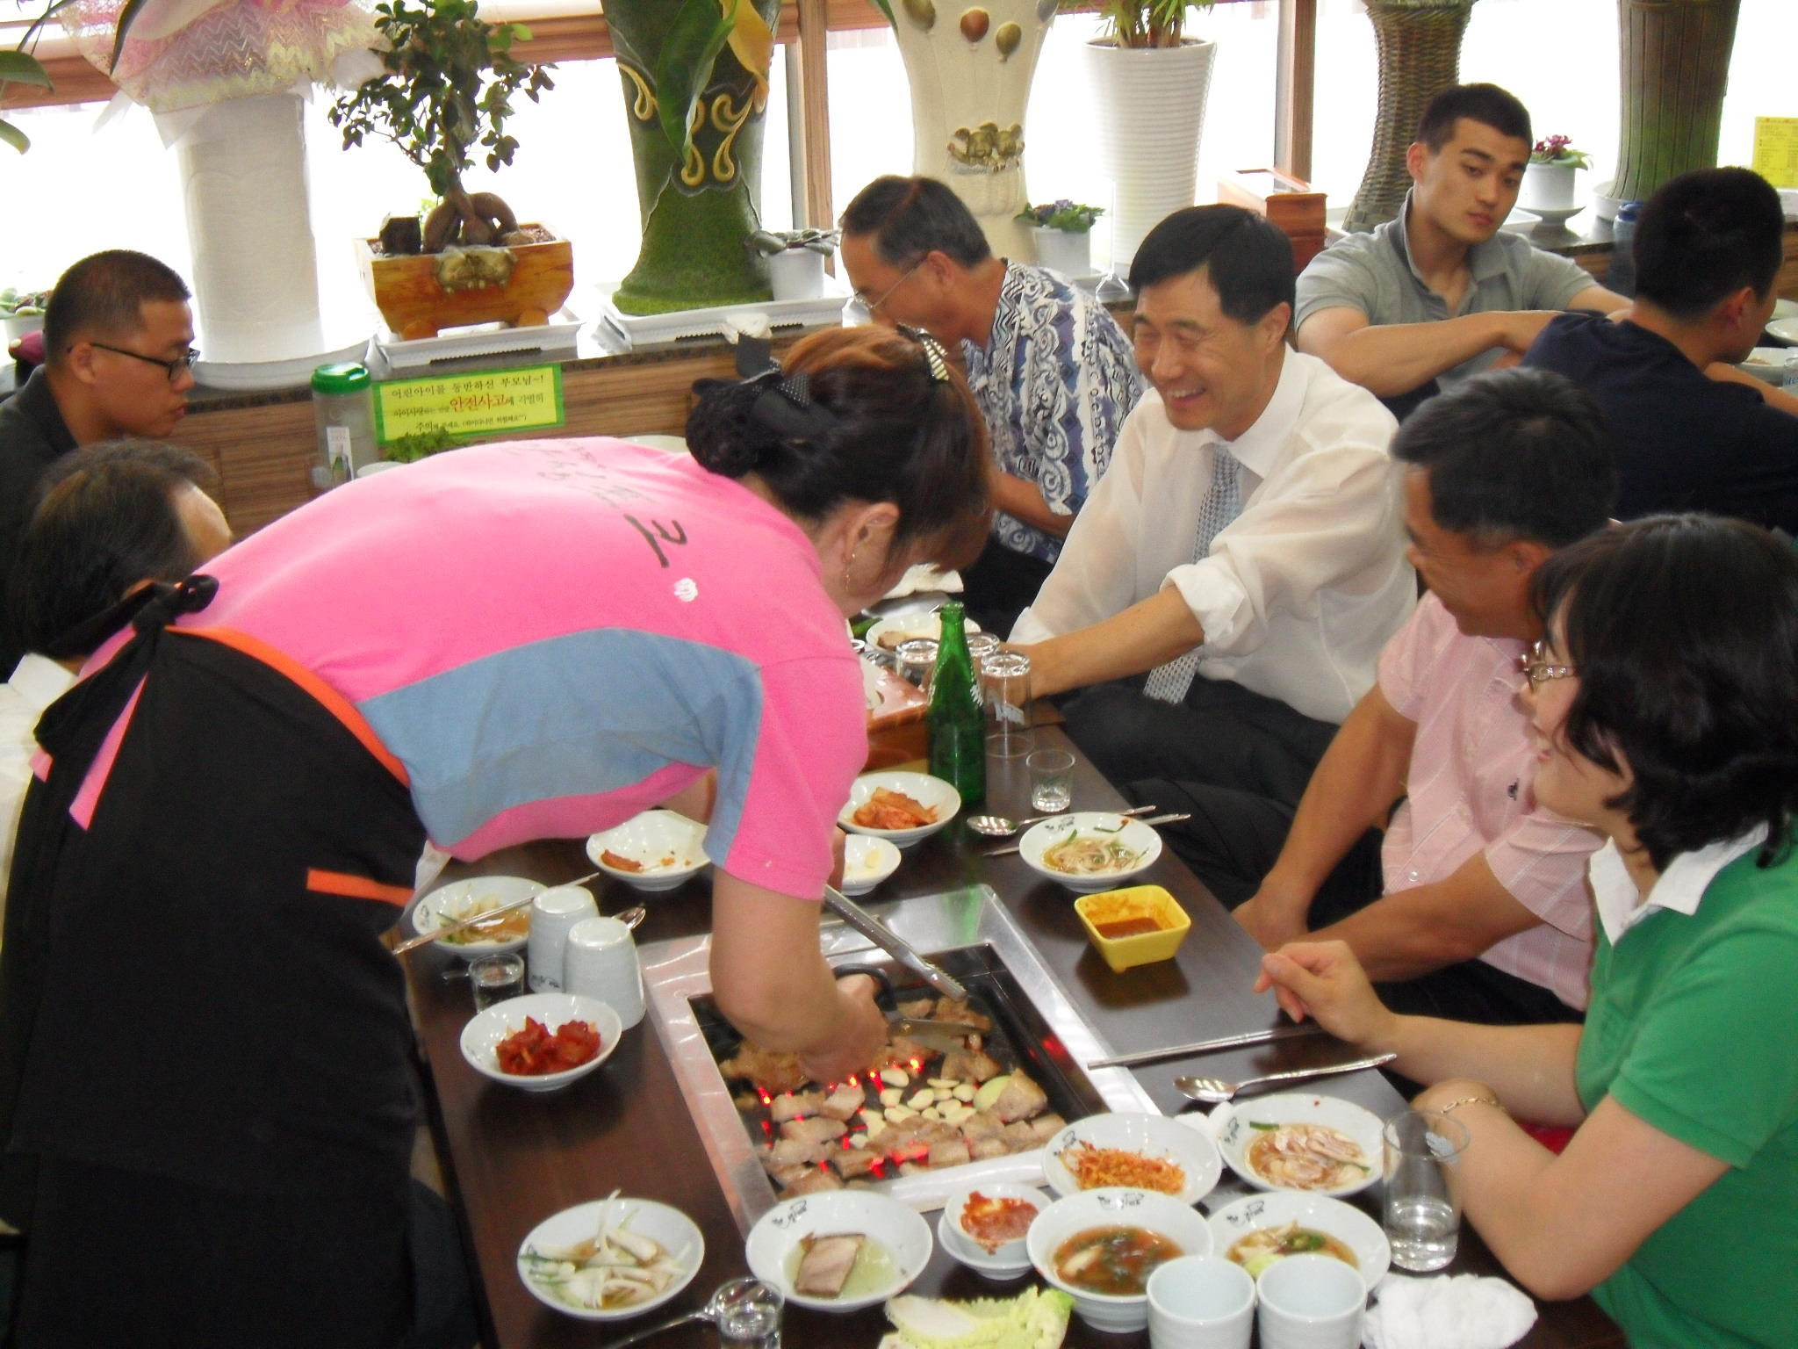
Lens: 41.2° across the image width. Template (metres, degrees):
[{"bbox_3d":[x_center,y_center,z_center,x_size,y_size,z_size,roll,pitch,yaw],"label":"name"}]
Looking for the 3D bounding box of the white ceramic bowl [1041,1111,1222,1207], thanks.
[{"bbox_3d":[0.192,0.419,1.969,0.146,0.037,0.146,-2,24,1],"label":"white ceramic bowl"}]

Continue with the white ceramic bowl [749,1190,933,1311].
[{"bbox_3d":[-0.046,0.466,1.884,0.147,0.036,0.147,-2,24,1],"label":"white ceramic bowl"}]

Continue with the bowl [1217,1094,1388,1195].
[{"bbox_3d":[0.339,0.407,1.986,0.146,0.037,0.146,-2,24,1],"label":"bowl"}]

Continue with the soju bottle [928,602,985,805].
[{"bbox_3d":[0.064,0.030,2.629,0.063,0.227,0.063,-2,24,1],"label":"soju bottle"}]

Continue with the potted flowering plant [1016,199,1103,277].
[{"bbox_3d":[0.289,-0.777,4.255,0.152,0.122,0.152,-2,24,1],"label":"potted flowering plant"}]

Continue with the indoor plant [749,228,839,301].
[{"bbox_3d":[-0.183,-0.719,4.175,0.155,0.113,0.155,-2,24,1],"label":"indoor plant"}]

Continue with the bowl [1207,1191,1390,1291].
[{"bbox_3d":[0.308,0.463,1.860,0.146,0.037,0.146,-2,24,1],"label":"bowl"}]

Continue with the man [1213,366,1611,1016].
[{"bbox_3d":[0.562,0.154,2.365,0.680,0.900,0.620,-9,25,-15],"label":"man"}]

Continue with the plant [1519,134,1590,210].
[{"bbox_3d":[1.219,-0.935,4.455,0.142,0.130,0.142,-9,25,-15],"label":"plant"}]

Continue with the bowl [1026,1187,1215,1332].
[{"bbox_3d":[0.171,0.463,1.847,0.141,0.057,0.141,-2,24,1],"label":"bowl"}]

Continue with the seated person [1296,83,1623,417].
[{"bbox_3d":[0.880,-0.393,3.572,0.640,0.910,0.680,-9,25,-15],"label":"seated person"}]

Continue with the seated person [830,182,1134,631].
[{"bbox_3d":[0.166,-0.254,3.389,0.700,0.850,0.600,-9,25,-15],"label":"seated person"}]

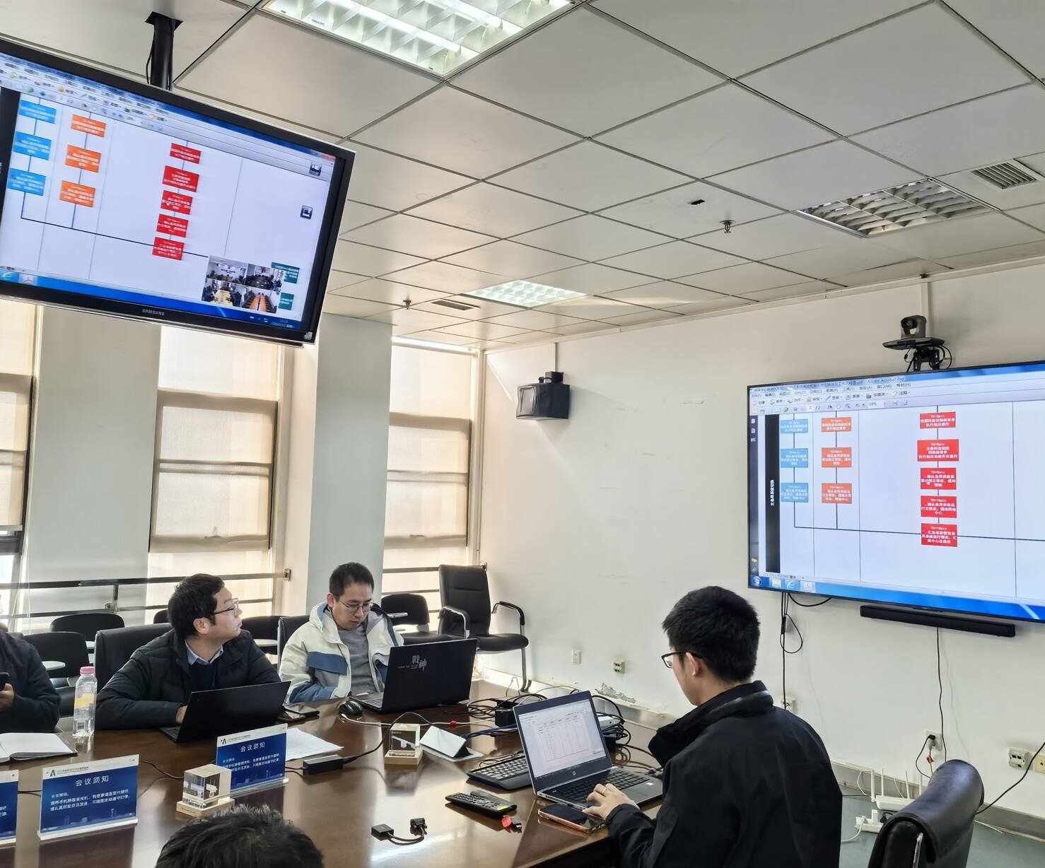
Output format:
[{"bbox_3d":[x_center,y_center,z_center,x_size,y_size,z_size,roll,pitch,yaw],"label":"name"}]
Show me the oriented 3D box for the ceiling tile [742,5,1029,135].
[{"bbox_3d":[1.037,-1.030,2.597,0.600,0.020,0.600,4,-4,-40],"label":"ceiling tile"}]

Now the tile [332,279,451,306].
[{"bbox_3d":[-0.828,-0.899,5.730,0.600,0.020,0.600,4,-4,-40],"label":"tile"}]

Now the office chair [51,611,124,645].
[{"bbox_3d":[-2.550,1.501,5.376,0.530,0.790,0.580,4,-4,-40],"label":"office chair"}]

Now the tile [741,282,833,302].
[{"bbox_3d":[1.578,-0.859,5.390,0.250,0.020,0.595,4,-4,-40],"label":"tile"}]

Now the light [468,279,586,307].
[{"bbox_3d":[0.019,-0.897,5.661,0.600,0.060,0.600,4,-4,-40],"label":"light"}]

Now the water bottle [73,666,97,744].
[{"bbox_3d":[-1.360,0.831,2.812,0.066,0.201,0.066,4,-4,-40],"label":"water bottle"}]

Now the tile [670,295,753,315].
[{"bbox_3d":[1.184,-0.840,5.830,0.260,0.024,0.590,4,-4,-40],"label":"tile"}]

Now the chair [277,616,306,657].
[{"bbox_3d":[-0.758,1.352,4.073,0.630,1.000,0.580,-2,-4,42],"label":"chair"}]

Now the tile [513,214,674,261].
[{"bbox_3d":[0.333,-0.948,4.355,0.600,0.020,0.600,4,-4,-40],"label":"tile"}]

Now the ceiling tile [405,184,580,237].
[{"bbox_3d":[-0.126,-0.982,3.969,0.600,0.020,0.600,4,-4,-40],"label":"ceiling tile"}]

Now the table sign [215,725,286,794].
[{"bbox_3d":[-0.728,0.882,2.442,0.208,0.155,0.060,5,-5,-43],"label":"table sign"}]

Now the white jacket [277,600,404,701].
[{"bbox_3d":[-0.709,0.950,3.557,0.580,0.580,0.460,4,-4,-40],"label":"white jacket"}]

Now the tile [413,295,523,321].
[{"bbox_3d":[-0.372,-0.864,6.111,0.590,0.024,0.590,4,-4,-40],"label":"tile"}]

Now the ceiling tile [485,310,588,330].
[{"bbox_3d":[0.083,-0.829,6.515,0.595,0.020,0.595,4,-4,-40],"label":"ceiling tile"}]

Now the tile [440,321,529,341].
[{"bbox_3d":[-0.301,-0.813,6.955,0.590,0.024,0.590,4,-4,-40],"label":"tile"}]

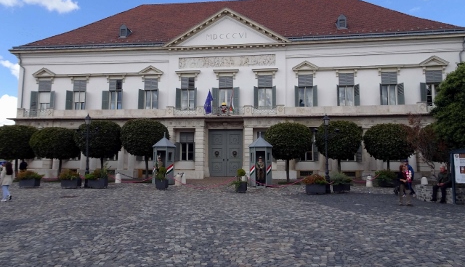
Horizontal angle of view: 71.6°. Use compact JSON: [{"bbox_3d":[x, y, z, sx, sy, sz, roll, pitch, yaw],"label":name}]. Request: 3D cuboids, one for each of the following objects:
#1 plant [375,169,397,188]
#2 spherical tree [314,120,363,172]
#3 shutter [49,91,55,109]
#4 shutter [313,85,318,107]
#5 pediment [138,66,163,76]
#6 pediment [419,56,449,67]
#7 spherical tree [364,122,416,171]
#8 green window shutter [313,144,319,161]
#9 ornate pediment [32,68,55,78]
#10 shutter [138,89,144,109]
[{"bbox_3d":[9.950,2.834,20.767,1.180,1.110,0.650,0,-5,6],"label":"plant"},{"bbox_3d":[8.331,1.424,25.185,3.492,4.833,3.492,0,-5,7],"label":"spherical tree"},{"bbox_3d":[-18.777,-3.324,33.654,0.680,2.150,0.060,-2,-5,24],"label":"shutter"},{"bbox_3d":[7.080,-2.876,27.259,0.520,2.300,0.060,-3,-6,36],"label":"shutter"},{"bbox_3d":[-7.257,-5.619,29.160,2.307,0.926,0.400,0,-5,6],"label":"pediment"},{"bbox_3d":[18.370,-6.594,29.569,2.584,1.005,0.400,0,-5,7],"label":"pediment"},{"bbox_3d":[12.036,1.518,24.750,3.495,4.600,3.495,0,-5,7],"label":"spherical tree"},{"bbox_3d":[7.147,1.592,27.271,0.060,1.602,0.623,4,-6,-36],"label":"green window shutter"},{"bbox_3d":[-17.421,-5.622,29.869,2.050,0.851,0.380,0,-5,6],"label":"ornate pediment"},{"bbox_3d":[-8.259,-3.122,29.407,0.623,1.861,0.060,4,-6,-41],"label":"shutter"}]

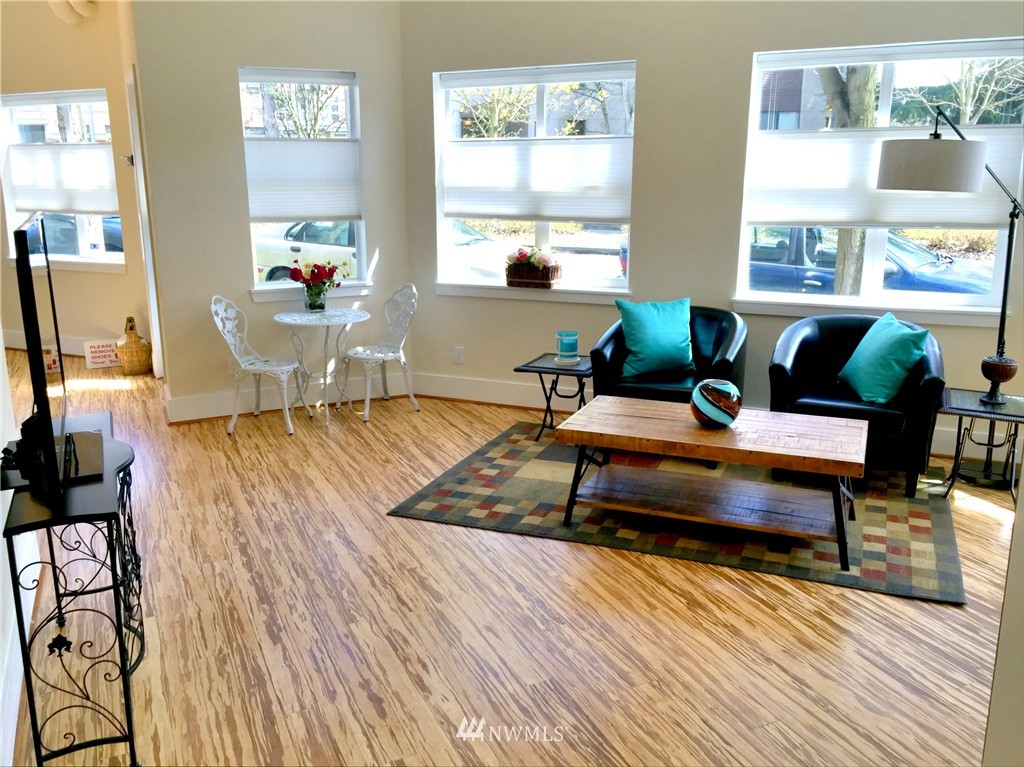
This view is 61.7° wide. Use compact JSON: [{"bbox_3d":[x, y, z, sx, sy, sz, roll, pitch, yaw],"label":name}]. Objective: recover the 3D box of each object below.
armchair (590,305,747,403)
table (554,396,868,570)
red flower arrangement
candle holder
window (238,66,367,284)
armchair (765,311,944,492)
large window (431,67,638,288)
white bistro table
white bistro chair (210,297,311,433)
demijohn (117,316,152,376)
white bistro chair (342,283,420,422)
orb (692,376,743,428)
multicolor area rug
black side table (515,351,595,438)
[{"bbox_3d":[0.894,-0.012,4.810,0.770,0.765,0.660,5,15,20],"label":"armchair"},{"bbox_3d":[0.871,0.401,3.745,1.218,0.455,0.606,5,15,22],"label":"table"},{"bbox_3d":[-1.287,-0.723,5.632,0.330,0.165,0.260,0,14,0],"label":"red flower arrangement"},{"bbox_3d":[0.324,-0.206,5.016,0.150,0.178,0.150,0,14,0],"label":"candle holder"},{"bbox_3d":[-1.347,-1.310,5.566,0.750,1.355,0.120,-7,15,-26],"label":"window"},{"bbox_3d":[1.778,0.084,4.481,0.765,0.765,0.680,6,15,22],"label":"armchair"},{"bbox_3d":[0.123,-1.264,5.356,1.335,1.332,0.120,6,15,24],"label":"large window"},{"bbox_3d":[-1.190,-0.103,5.451,0.600,0.655,0.600,0,14,0],"label":"white bistro table"},{"bbox_3d":[-1.562,-0.139,5.320,0.510,0.820,0.410,1,14,5],"label":"white bistro chair"},{"bbox_3d":[-2.953,-0.307,6.720,0.255,0.460,0.255,0,14,0],"label":"demijohn"},{"bbox_3d":[-0.863,-0.229,5.675,0.510,0.820,0.410,-12,18,-39],"label":"white bistro chair"},{"bbox_3d":[0.886,0.089,3.718,0.219,0.216,0.219,6,15,22],"label":"orb"},{"bbox_3d":[0.850,0.517,4.241,2.399,0.012,1.616,5,15,21],"label":"multicolor area rug"},{"bbox_3d":[0.325,0.099,5.008,0.455,0.460,0.470,5,15,20],"label":"black side table"}]

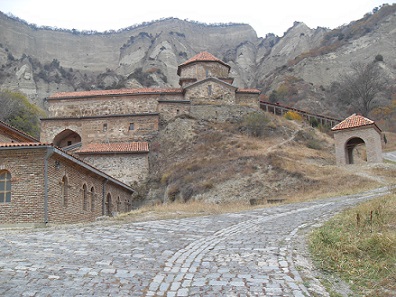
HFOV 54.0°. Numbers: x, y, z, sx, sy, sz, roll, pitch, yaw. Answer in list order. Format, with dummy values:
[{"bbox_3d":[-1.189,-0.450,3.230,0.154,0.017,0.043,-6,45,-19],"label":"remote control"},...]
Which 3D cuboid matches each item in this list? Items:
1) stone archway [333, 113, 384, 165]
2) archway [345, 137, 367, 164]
[{"bbox_3d":[15.219,-0.904,36.907,3.763,4.864,3.975,-8,-11,33],"label":"stone archway"},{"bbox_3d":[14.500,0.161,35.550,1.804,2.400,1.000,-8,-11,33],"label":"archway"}]

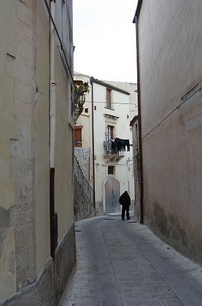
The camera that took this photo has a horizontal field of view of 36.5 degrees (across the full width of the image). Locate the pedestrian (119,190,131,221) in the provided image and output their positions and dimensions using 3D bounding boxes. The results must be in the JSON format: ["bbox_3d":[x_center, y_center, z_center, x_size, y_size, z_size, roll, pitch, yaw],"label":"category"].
[{"bbox_3d":[1.314,2.865,16.500,0.580,1.610,0.400,-2,-4,13],"label":"pedestrian"}]

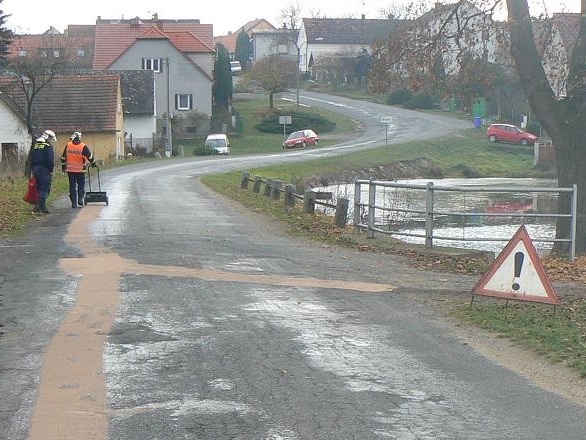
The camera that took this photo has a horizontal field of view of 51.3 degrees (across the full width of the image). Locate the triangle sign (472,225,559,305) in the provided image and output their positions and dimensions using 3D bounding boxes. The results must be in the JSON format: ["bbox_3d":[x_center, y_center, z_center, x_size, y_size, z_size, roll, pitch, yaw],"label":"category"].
[{"bbox_3d":[2.350,0.437,6.320,0.900,0.780,0.060,7,-3,23],"label":"triangle sign"}]

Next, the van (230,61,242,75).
[{"bbox_3d":[-9.176,-24.589,98.500,1.800,1.900,4.400,-1,8,-8],"label":"van"}]

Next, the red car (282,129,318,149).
[{"bbox_3d":[0.722,-6.839,51.800,1.650,1.450,3.800,-4,6,25],"label":"red car"}]

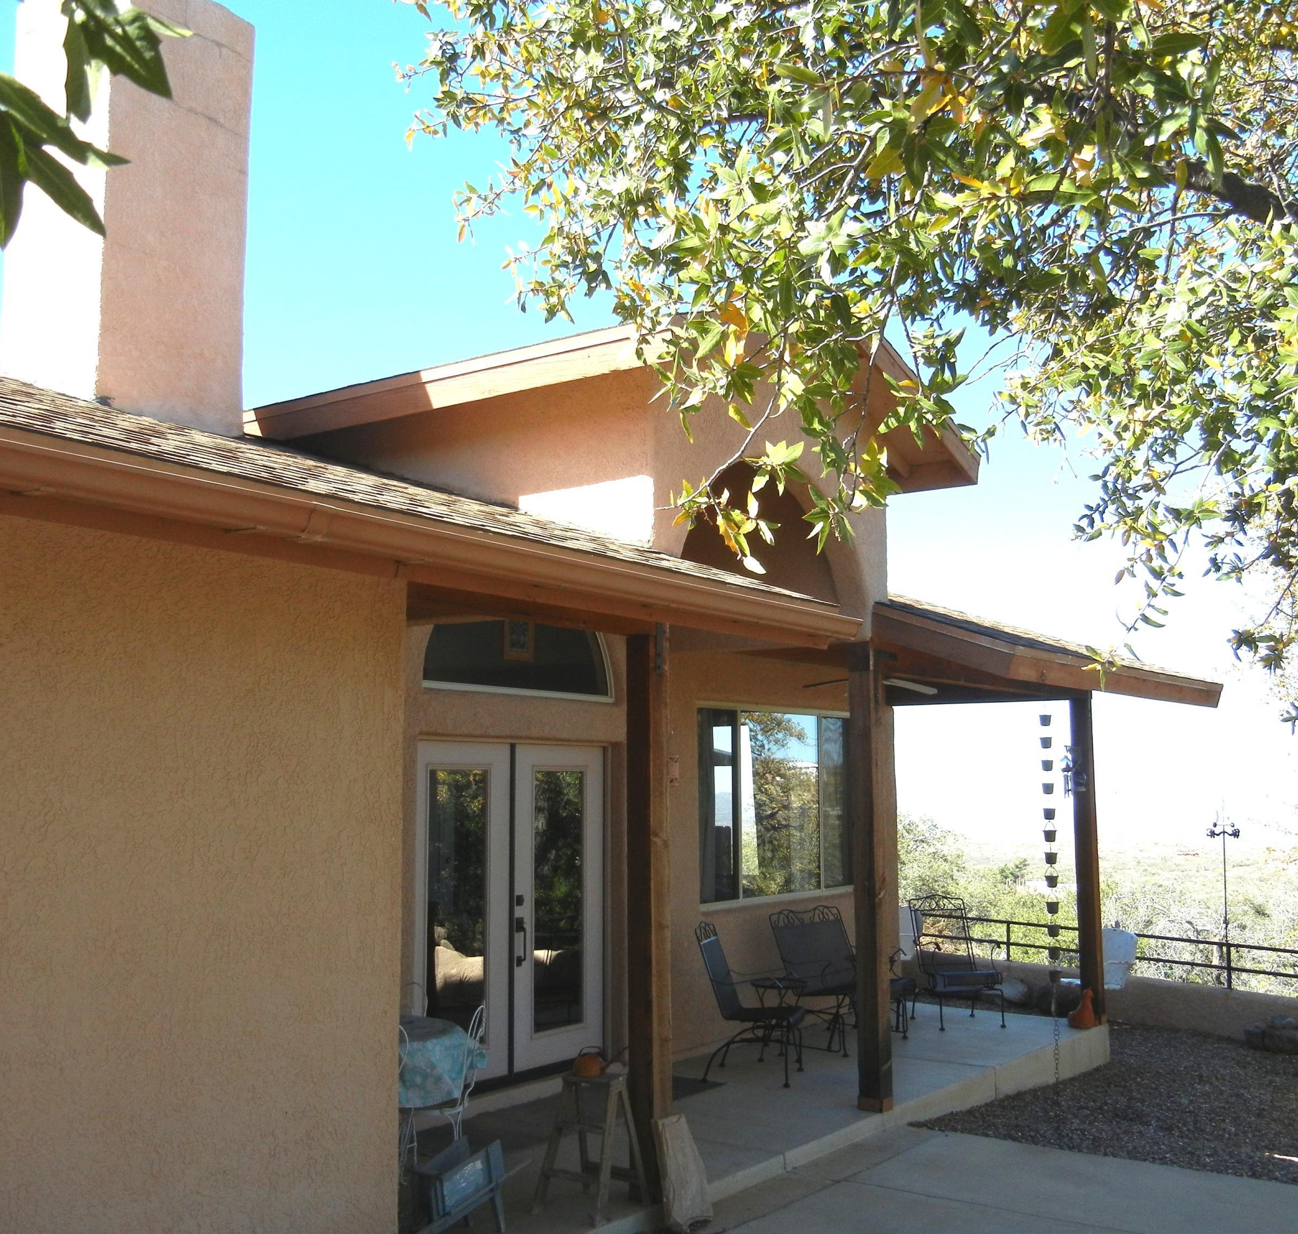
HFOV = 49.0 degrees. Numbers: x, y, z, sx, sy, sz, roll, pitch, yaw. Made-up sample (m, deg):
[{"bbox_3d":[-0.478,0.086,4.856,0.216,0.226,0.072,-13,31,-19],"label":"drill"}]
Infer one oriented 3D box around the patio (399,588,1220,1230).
[{"bbox_3d":[1.150,1.721,9.709,2.550,3.233,7.854,-5,-9,36],"label":"patio"}]

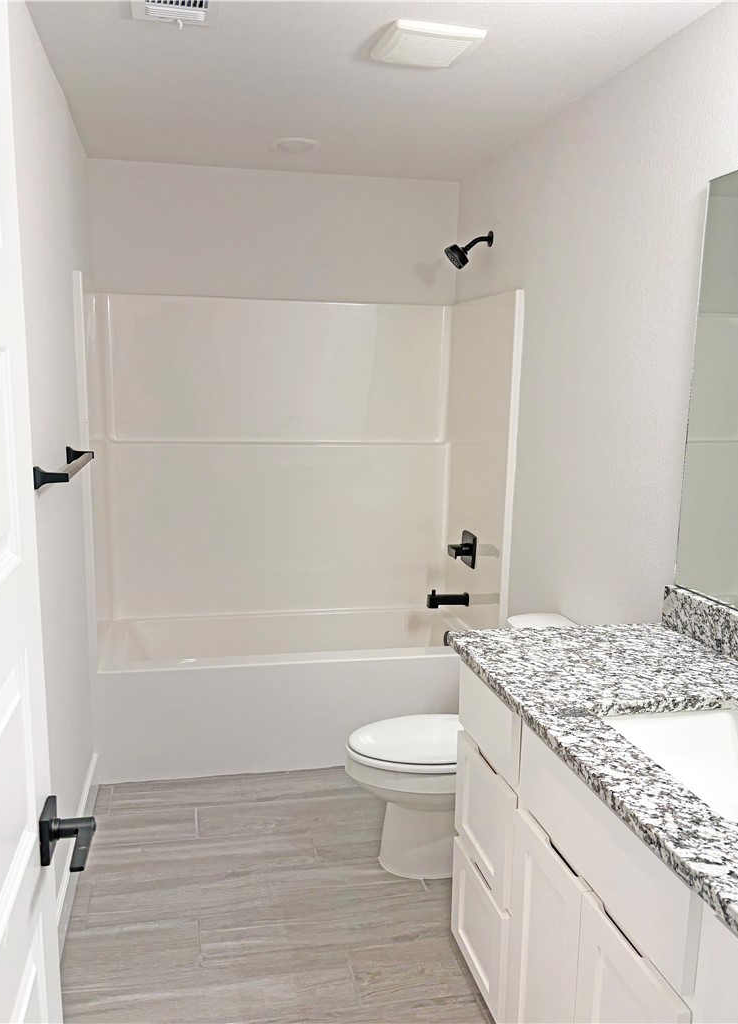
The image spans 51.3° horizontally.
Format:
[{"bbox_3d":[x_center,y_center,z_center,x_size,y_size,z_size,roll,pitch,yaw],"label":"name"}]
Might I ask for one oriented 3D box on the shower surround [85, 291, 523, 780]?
[{"bbox_3d":[-0.296,0.030,3.168,1.570,1.814,0.725,-1,10,-13],"label":"shower surround"}]

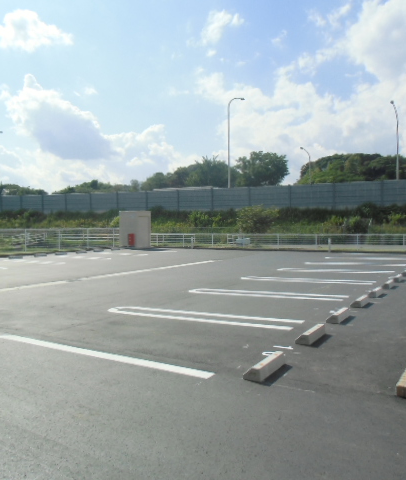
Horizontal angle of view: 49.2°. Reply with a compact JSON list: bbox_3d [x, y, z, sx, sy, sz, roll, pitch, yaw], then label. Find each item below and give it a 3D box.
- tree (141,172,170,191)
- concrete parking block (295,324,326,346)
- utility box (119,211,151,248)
[{"bbox_3d":[-10.635,-11.714,100.063,6.311,7.000,6.500,-1,1,0],"label":"tree"},{"bbox_3d":[1.327,1.154,5.421,0.175,0.120,0.600,-1,1,32],"label":"concrete parking block"},{"bbox_3d":[-4.499,-0.671,29.794,1.540,2.370,1.460,0,2,32],"label":"utility box"}]

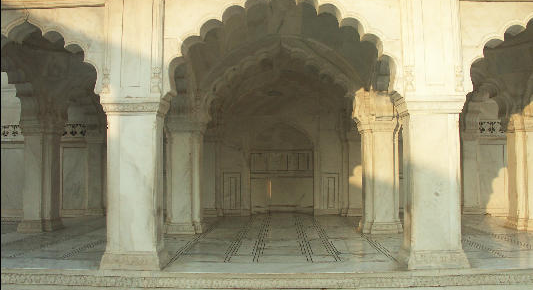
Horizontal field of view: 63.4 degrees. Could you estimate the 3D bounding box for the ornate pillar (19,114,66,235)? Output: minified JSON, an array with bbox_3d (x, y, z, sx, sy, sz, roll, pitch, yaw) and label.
[{"bbox_3d":[-4.112,0.505,7.958,0.627,2.112,0.580,0,-3,1],"label":"ornate pillar"}]

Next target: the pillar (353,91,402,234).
[{"bbox_3d":[2.065,0.323,7.863,0.681,2.476,0.600,0,-3,1],"label":"pillar"}]

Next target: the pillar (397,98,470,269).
[{"bbox_3d":[1.992,0.451,5.215,0.708,1.959,0.520,0,-3,1],"label":"pillar"}]

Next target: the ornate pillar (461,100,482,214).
[{"bbox_3d":[4.712,0.304,10.228,0.624,2.627,0.400,0,-3,1],"label":"ornate pillar"}]

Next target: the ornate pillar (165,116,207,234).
[{"bbox_3d":[-1.495,0.526,7.907,0.672,2.092,0.600,0,-3,1],"label":"ornate pillar"}]

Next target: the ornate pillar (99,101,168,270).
[{"bbox_3d":[-1.573,0.474,5.268,0.718,1.956,0.520,0,-3,1],"label":"ornate pillar"}]

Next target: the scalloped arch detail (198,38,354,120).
[{"bbox_3d":[0.215,-1.159,7.957,2.814,1.492,0.350,0,-3,1],"label":"scalloped arch detail"}]

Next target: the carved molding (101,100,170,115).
[{"bbox_3d":[-1.584,-0.422,5.300,0.718,0.165,0.500,0,-3,1],"label":"carved molding"}]

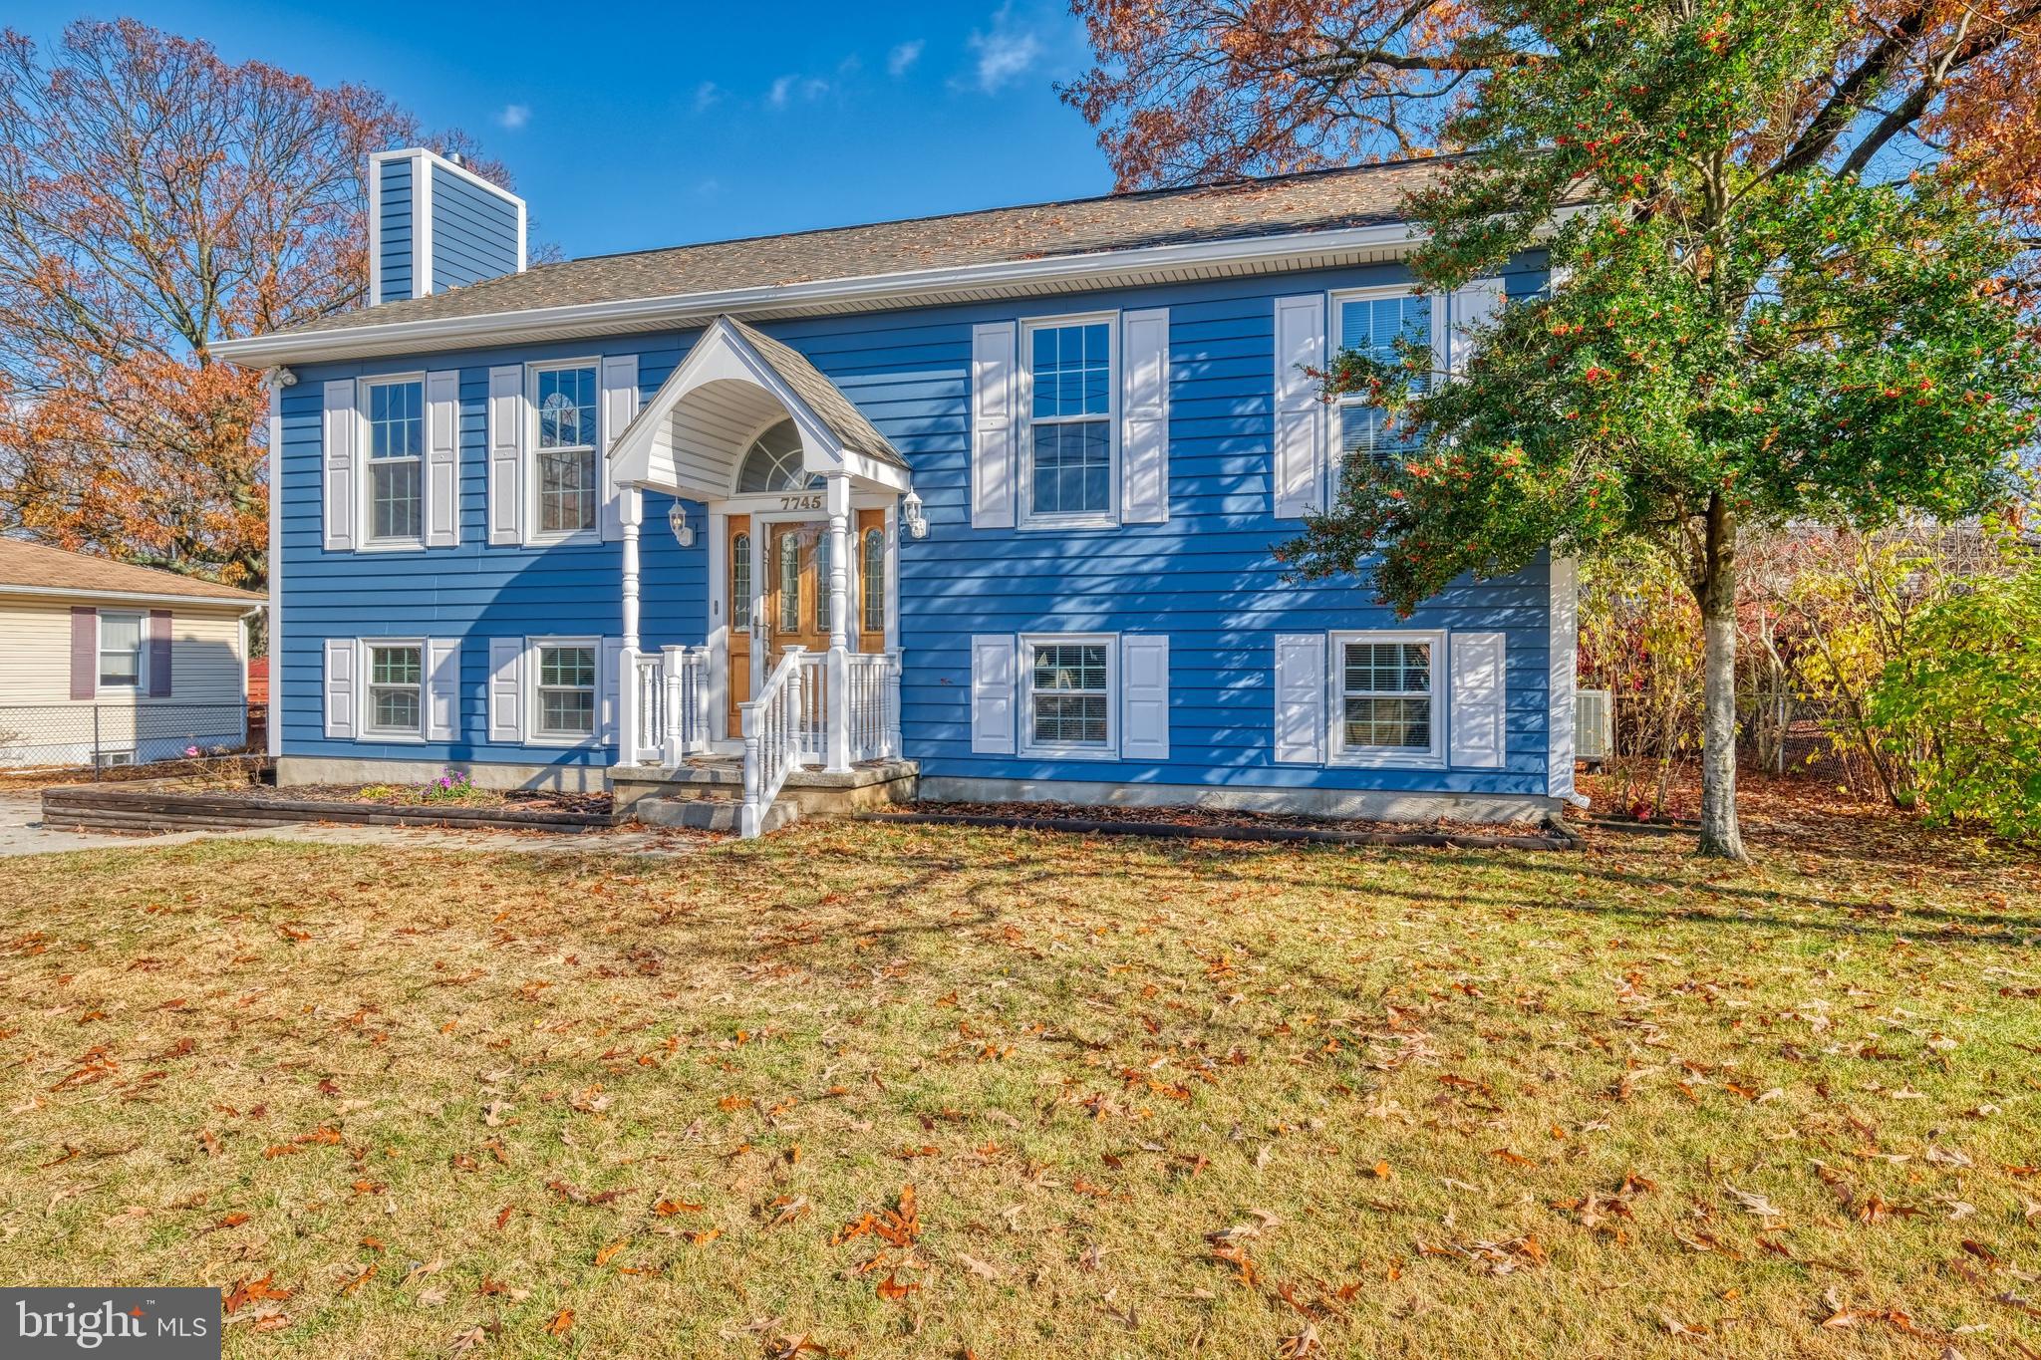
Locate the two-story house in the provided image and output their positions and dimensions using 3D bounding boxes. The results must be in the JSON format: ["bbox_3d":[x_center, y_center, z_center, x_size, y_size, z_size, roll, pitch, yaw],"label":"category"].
[{"bbox_3d":[-0.973,-2.671,13.817,13.250,7.480,11.000,0,0,16],"label":"two-story house"}]

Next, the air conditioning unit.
[{"bbox_3d":[5.179,0.402,10.451,0.340,0.626,0.840,0,0,16],"label":"air conditioning unit"}]

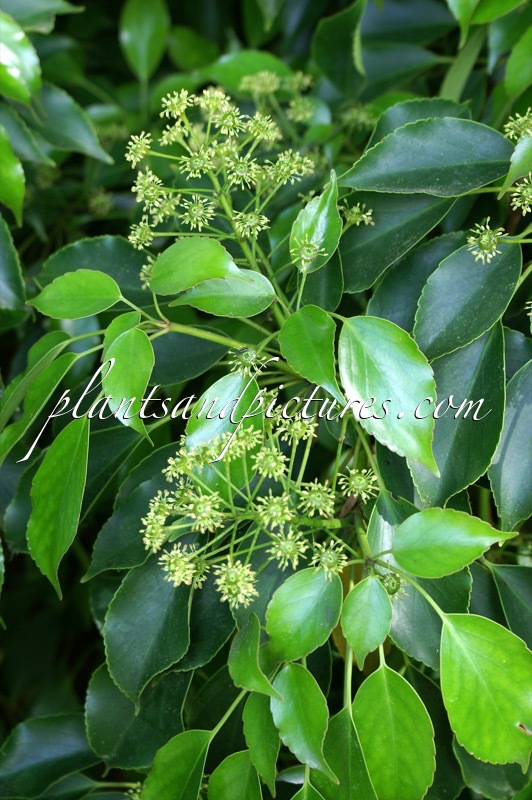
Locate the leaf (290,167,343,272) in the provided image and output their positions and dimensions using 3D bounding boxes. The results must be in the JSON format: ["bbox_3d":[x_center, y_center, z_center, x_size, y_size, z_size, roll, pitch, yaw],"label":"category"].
[{"bbox_3d":[0.025,-0.088,0.820,0.025,0.057,0.012,4,-22,17],"label":"leaf"}]

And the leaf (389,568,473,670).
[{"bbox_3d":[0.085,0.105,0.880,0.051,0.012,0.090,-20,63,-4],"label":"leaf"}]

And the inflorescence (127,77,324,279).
[{"bbox_3d":[-0.024,-0.118,0.860,0.096,0.078,0.075,-11,18,3],"label":"inflorescence"}]

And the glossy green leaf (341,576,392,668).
[{"bbox_3d":[0.049,0.109,0.815,0.025,0.046,0.010,7,-15,2],"label":"glossy green leaf"}]

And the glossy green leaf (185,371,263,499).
[{"bbox_3d":[-0.019,0.016,0.765,0.035,0.064,0.016,3,-23,11],"label":"glossy green leaf"}]

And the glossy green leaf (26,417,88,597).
[{"bbox_3d":[-0.095,0.049,0.760,0.031,0.085,0.016,4,-14,16],"label":"glossy green leaf"}]

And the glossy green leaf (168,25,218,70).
[{"bbox_3d":[-0.044,-0.211,1.000,0.036,0.012,0.025,39,72,16],"label":"glossy green leaf"}]

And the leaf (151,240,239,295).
[{"bbox_3d":[-0.032,-0.067,0.835,0.053,0.012,0.031,2,60,-2],"label":"leaf"}]

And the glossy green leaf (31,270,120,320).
[{"bbox_3d":[-0.095,-0.050,0.825,0.046,0.009,0.026,-3,63,-10],"label":"glossy green leaf"}]

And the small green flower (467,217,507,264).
[{"bbox_3d":[0.112,-0.081,0.845,0.021,0.021,0.015,-7,-22,16],"label":"small green flower"}]

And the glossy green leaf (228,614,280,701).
[{"bbox_3d":[-0.005,0.126,0.825,0.020,0.043,0.013,-22,-17,21],"label":"glossy green leaf"}]

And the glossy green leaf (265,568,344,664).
[{"bbox_3d":[0.018,0.102,0.795,0.033,0.013,0.049,19,70,14],"label":"glossy green leaf"}]

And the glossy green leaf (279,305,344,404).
[{"bbox_3d":[0.021,-0.021,0.750,0.029,0.051,0.014,-19,-21,-1],"label":"glossy green leaf"}]

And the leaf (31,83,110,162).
[{"bbox_3d":[-0.113,-0.158,0.950,0.072,0.012,0.036,39,63,15],"label":"leaf"}]

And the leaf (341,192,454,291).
[{"bbox_3d":[0.066,-0.090,0.890,0.085,0.013,0.046,-27,62,-12],"label":"leaf"}]

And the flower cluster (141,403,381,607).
[{"bbox_3d":[-0.003,0.047,0.745,0.104,0.088,0.078,0,18,0],"label":"flower cluster"}]

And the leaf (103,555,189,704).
[{"bbox_3d":[-0.058,0.114,0.835,0.042,0.077,0.015,12,-16,9],"label":"leaf"}]

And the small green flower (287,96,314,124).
[{"bbox_3d":[0.020,-0.169,0.970,0.017,0.011,0.017,4,41,-4],"label":"small green flower"}]

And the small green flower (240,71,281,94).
[{"bbox_3d":[-0.003,-0.185,0.970,0.021,0.011,0.018,0,16,0],"label":"small green flower"}]

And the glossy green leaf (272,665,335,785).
[{"bbox_3d":[0.019,0.160,0.820,0.029,0.058,0.014,-22,-12,6],"label":"glossy green leaf"}]

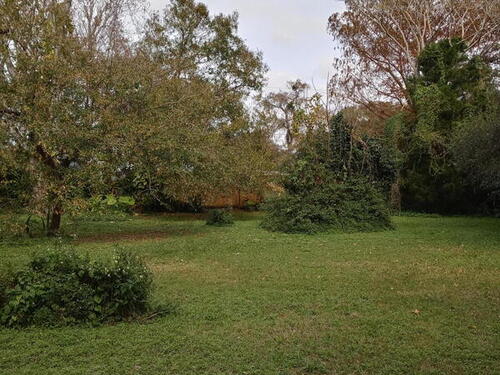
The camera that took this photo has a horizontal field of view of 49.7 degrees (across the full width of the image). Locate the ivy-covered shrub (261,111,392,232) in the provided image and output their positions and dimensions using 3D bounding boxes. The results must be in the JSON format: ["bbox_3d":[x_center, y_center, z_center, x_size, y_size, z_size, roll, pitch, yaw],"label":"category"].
[{"bbox_3d":[2.400,-0.480,16.400,4.000,3.500,3.400,0,1,0],"label":"ivy-covered shrub"}]

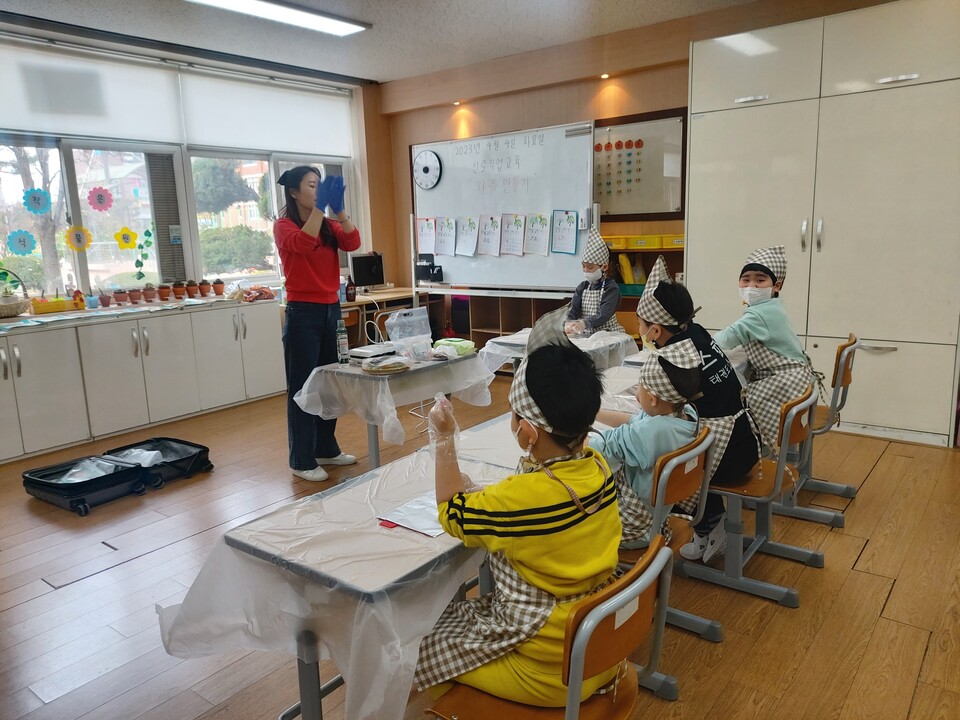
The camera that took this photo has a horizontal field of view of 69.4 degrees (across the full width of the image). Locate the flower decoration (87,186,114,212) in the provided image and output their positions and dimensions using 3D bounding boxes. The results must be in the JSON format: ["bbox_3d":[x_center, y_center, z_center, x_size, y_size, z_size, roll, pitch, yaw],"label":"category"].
[{"bbox_3d":[-2.696,-1.140,4.931,0.010,0.170,0.175,7,14,37],"label":"flower decoration"}]

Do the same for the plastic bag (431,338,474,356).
[{"bbox_3d":[-0.141,-0.077,3.797,0.200,0.070,0.140,7,14,38],"label":"plastic bag"}]

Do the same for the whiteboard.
[{"bbox_3d":[0.118,-1.201,5.626,1.800,1.200,0.050,7,14,38],"label":"whiteboard"}]

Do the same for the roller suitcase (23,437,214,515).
[{"bbox_3d":[-1.920,0.607,3.701,0.500,0.156,0.780,7,14,38],"label":"roller suitcase"}]

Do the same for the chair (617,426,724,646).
[{"bbox_3d":[0.476,0.545,2.123,0.460,0.714,0.390,7,14,38],"label":"chair"}]

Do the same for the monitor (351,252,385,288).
[{"bbox_3d":[-1.067,-0.821,6.576,0.370,0.360,0.170,-10,13,-35],"label":"monitor"}]

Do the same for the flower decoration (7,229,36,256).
[{"bbox_3d":[-3.017,-0.770,4.570,0.010,0.169,0.172,7,14,37],"label":"flower decoration"}]

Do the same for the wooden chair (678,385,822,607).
[{"bbox_3d":[0.939,0.423,2.417,0.415,0.660,0.385,7,14,37],"label":"wooden chair"}]

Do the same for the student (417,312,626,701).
[{"bbox_3d":[0.060,0.434,1.343,0.380,1.050,0.480,-11,14,-40],"label":"student"}]

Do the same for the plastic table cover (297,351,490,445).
[{"bbox_3d":[-0.416,0.135,3.675,0.660,0.300,0.900,7,14,38],"label":"plastic table cover"}]

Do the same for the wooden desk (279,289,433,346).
[{"bbox_3d":[-1.075,-0.213,6.306,0.730,0.721,1.280,7,14,38],"label":"wooden desk"}]

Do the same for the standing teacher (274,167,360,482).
[{"bbox_3d":[-0.842,-0.187,3.727,0.430,1.630,0.440,4,12,27],"label":"standing teacher"}]

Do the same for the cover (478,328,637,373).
[{"bbox_3d":[0.433,-0.035,4.072,0.720,0.210,0.560,7,14,38],"label":"cover"}]

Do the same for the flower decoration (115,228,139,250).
[{"bbox_3d":[-2.598,-0.893,5.096,0.010,0.170,0.177,7,14,37],"label":"flower decoration"}]

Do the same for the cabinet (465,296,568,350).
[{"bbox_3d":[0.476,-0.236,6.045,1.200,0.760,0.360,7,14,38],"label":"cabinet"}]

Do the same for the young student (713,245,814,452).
[{"bbox_3d":[1.301,0.064,3.232,0.480,1.180,0.380,2,12,18],"label":"young student"}]

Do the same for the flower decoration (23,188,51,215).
[{"bbox_3d":[-2.947,-1.056,4.618,0.010,0.174,0.169,7,14,37],"label":"flower decoration"}]

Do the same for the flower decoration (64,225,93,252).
[{"bbox_3d":[-2.798,-0.842,4.843,0.010,0.180,0.177,7,14,37],"label":"flower decoration"}]

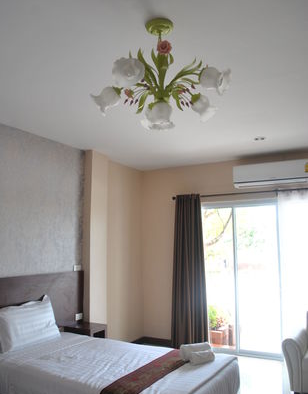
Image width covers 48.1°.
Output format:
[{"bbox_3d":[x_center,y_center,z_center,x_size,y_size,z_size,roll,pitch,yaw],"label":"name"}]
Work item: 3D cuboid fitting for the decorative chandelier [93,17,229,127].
[{"bbox_3d":[0.043,-0.715,1.901,0.730,0.494,0.730,0,-8,0],"label":"decorative chandelier"}]

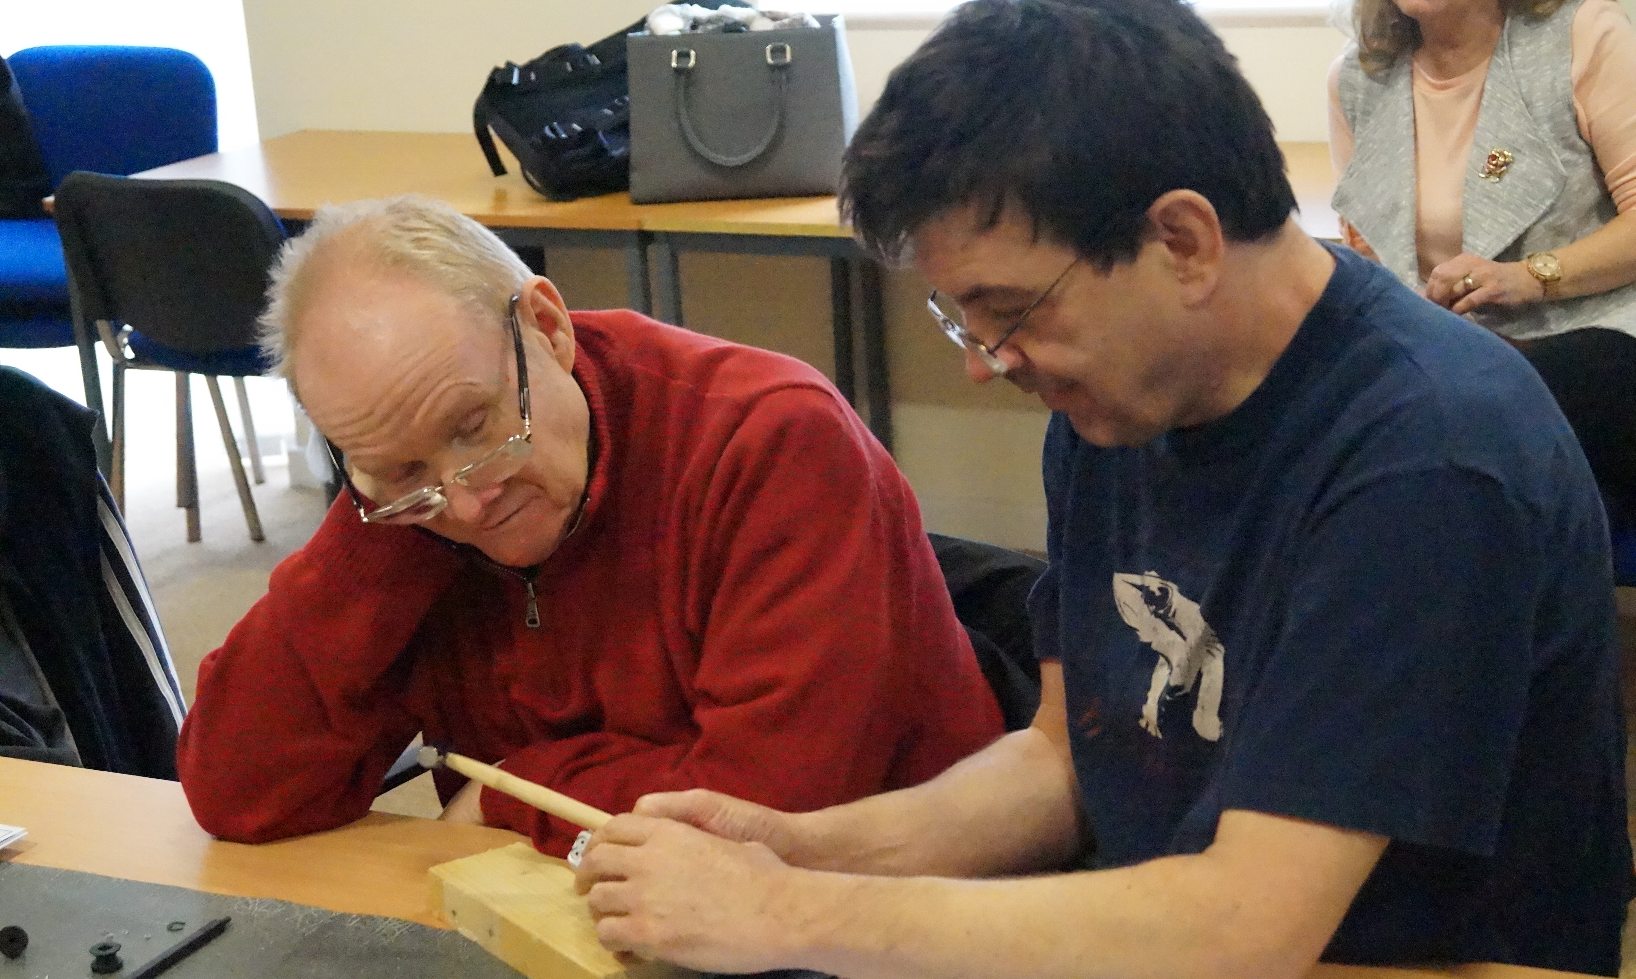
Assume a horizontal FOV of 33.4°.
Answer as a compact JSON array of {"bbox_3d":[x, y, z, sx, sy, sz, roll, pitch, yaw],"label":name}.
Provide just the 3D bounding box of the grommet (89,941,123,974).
[{"bbox_3d":[-0.452,0.297,1.729,0.021,0.014,0.021,-3,16,0],"label":"grommet"}]

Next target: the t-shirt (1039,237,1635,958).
[{"bbox_3d":[0.319,0.107,1.700,0.380,0.600,0.460,-14,18,-33],"label":"t-shirt"}]

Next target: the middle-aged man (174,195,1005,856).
[{"bbox_3d":[-0.111,0.341,1.949,0.570,1.130,0.640,4,17,27],"label":"middle-aged man"}]

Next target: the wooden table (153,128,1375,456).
[{"bbox_3d":[-0.067,-0.167,4.543,2.420,0.720,0.795,4,17,27],"label":"wooden table"}]

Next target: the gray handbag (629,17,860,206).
[{"bbox_3d":[-0.126,-0.595,4.254,0.330,0.265,0.150,-1,16,11],"label":"gray handbag"}]

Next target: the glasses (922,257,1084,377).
[{"bbox_3d":[0.135,-0.129,1.531,0.140,0.040,0.133,-40,23,2],"label":"glasses"}]

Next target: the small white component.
[{"bbox_3d":[-0.139,0.210,1.600,0.016,0.025,0.014,1,16,17],"label":"small white component"}]

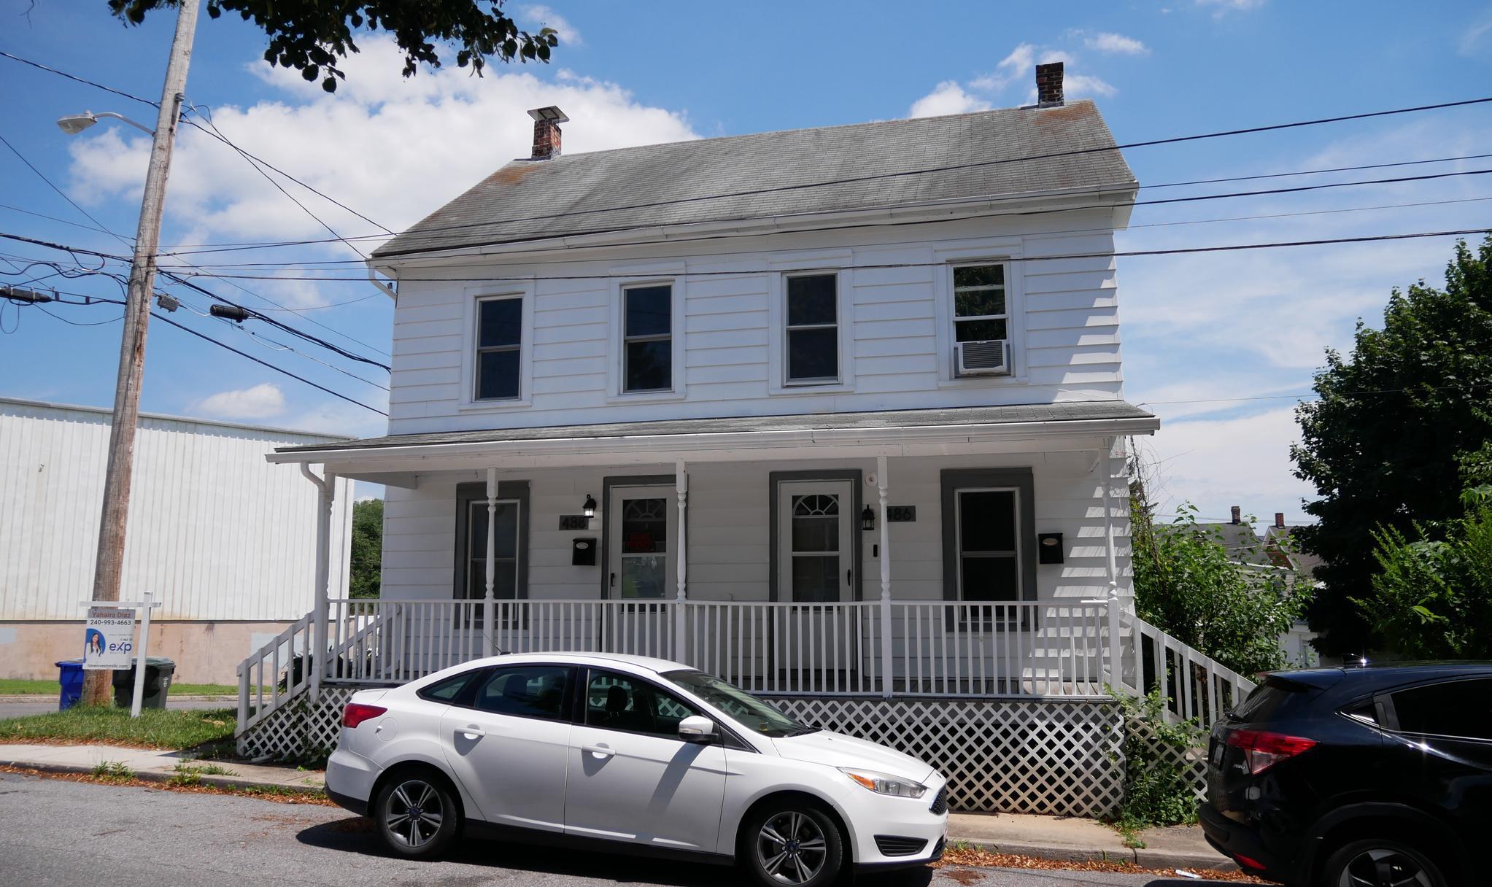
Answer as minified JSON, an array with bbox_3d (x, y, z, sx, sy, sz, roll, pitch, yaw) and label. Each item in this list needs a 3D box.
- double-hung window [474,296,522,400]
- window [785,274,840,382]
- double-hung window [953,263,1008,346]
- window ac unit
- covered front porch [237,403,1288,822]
[{"bbox_3d":[-3.052,-1.171,12.755,0.662,1.309,0.130,-2,-8,14],"label":"double-hung window"},{"bbox_3d":[0.745,-1.315,11.818,0.634,1.315,0.130,-2,-8,14],"label":"window"},{"bbox_3d":[2.584,-1.354,11.360,0.610,1.264,0.130,-2,-8,14],"label":"double-hung window"},{"bbox_3d":[2.573,-0.928,11.255,0.530,0.370,0.420,-2,-8,14],"label":"window ac unit"},{"bbox_3d":[-0.342,1.469,10.582,9.933,3.813,2.246,-2,-8,14],"label":"covered front porch"}]

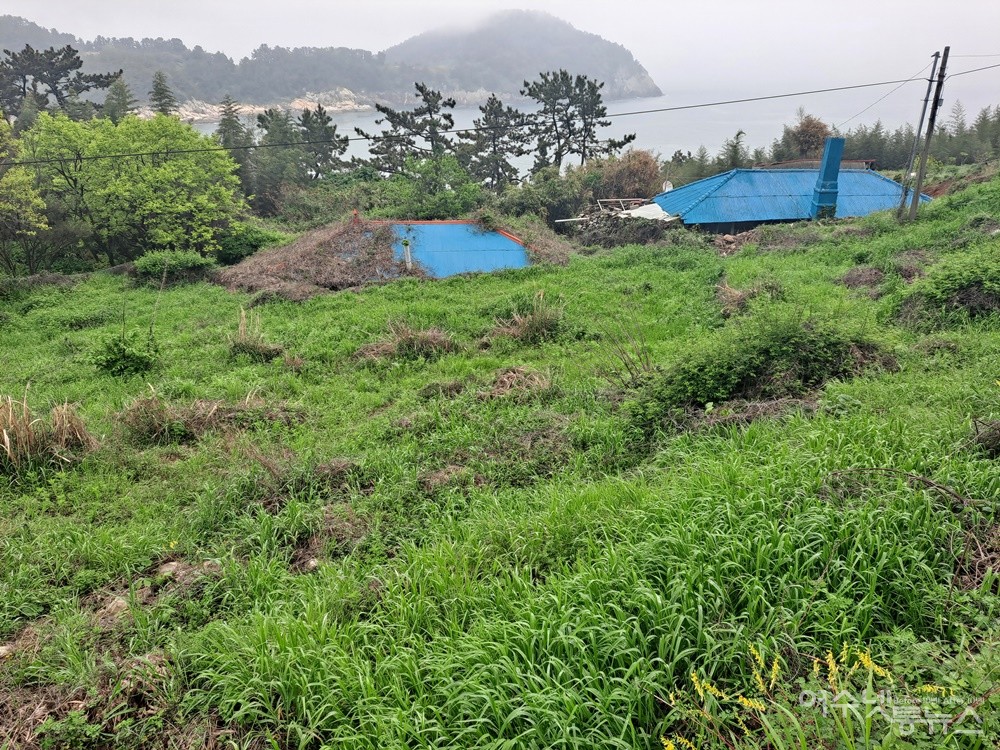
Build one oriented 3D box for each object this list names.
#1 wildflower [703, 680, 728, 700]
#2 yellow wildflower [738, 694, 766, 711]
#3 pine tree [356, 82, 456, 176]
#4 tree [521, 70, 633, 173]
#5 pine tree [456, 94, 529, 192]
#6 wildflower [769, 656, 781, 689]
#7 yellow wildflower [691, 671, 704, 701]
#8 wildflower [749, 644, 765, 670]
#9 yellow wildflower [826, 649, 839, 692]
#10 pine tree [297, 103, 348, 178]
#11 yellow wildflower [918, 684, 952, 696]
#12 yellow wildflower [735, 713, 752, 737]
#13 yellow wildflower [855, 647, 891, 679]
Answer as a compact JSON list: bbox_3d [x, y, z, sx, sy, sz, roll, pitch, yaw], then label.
[{"bbox_3d":[0.674,0.988,2.170,0.080,0.050,0.045,0,23,0],"label":"wildflower"},{"bbox_3d":[0.772,1.001,2.120,0.085,0.040,0.040,0,23,0],"label":"yellow wildflower"},{"bbox_3d":[-4.855,-12.287,36.195,5.200,6.000,4.800,-3,23,-7],"label":"pine tree"},{"bbox_3d":[4.414,-14.626,40.000,6.300,6.000,5.000,0,23,0],"label":"tree"},{"bbox_3d":[-0.389,-11.653,36.156,3.800,6.000,3.800,0,23,-1],"label":"pine tree"},{"bbox_3d":[0.891,0.966,2.250,0.038,0.105,0.045,0,23,0],"label":"wildflower"},{"bbox_3d":[0.627,0.985,2.200,0.044,0.085,0.042,8,24,19],"label":"yellow wildflower"},{"bbox_3d":[0.844,0.929,2.280,0.052,0.075,0.045,11,25,24],"label":"wildflower"},{"bbox_3d":[1.079,0.959,2.250,0.040,0.125,0.050,0,23,0],"label":"yellow wildflower"},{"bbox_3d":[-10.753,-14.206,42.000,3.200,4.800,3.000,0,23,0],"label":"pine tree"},{"bbox_3d":[1.382,1.001,2.200,0.105,0.040,0.040,0,23,0],"label":"yellow wildflower"},{"bbox_3d":[0.727,1.044,2.070,0.052,0.065,0.042,11,25,24],"label":"yellow wildflower"},{"bbox_3d":[1.209,0.933,2.250,0.105,0.080,0.060,15,27,32],"label":"yellow wildflower"}]

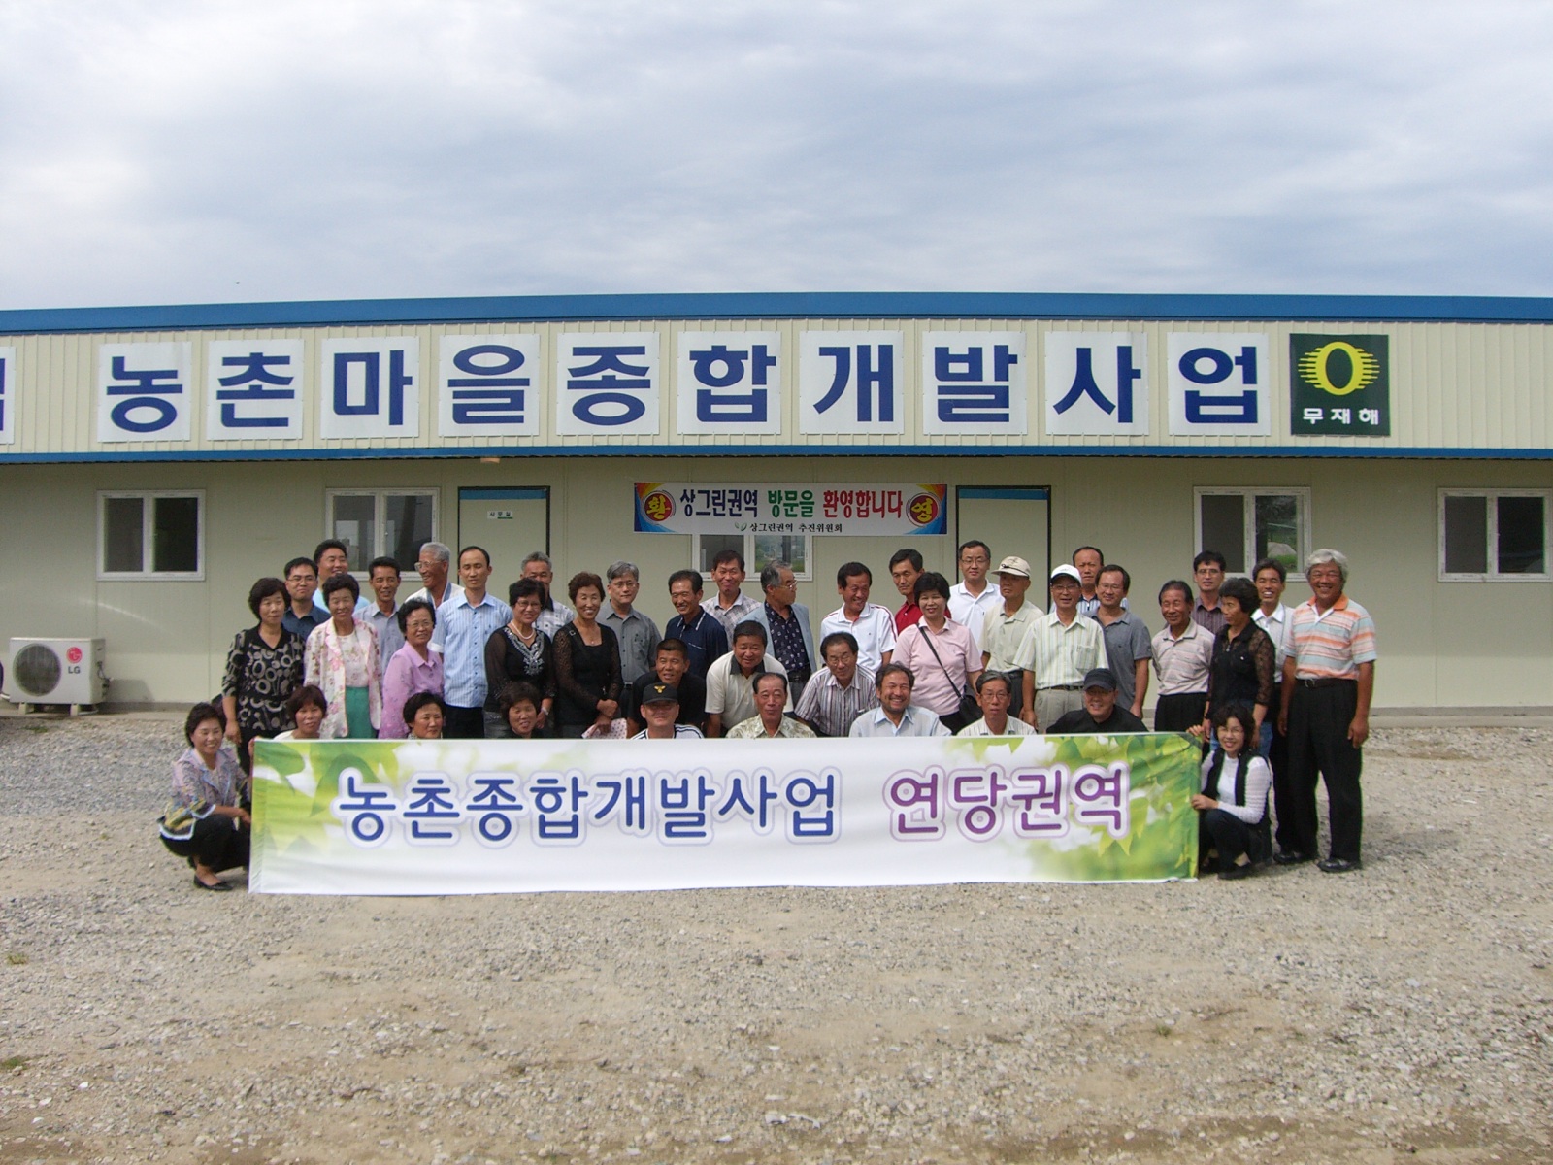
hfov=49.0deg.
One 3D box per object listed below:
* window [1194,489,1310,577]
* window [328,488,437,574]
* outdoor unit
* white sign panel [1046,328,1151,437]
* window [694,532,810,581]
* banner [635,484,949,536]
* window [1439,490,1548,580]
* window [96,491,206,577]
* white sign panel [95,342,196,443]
[{"bbox_3d":[4.498,-0.452,16.085,1.150,0.910,0.100,0,0,3],"label":"window"},{"bbox_3d":[-3.800,-0.463,16.481,1.130,0.900,0.100,0,0,3],"label":"window"},{"bbox_3d":[-6.800,0.860,16.200,0.840,0.660,0.330,0,0,3],"label":"outdoor unit"},{"bbox_3d":[2.799,-1.734,14.867,0.920,0.920,0.030,0,0,3],"label":"white sign panel"},{"bbox_3d":[-0.230,-0.455,16.311,1.180,0.910,0.100,0,0,3],"label":"window"},{"bbox_3d":[0.139,-0.705,16.233,3.000,0.500,0.030,0,0,3],"label":"banner"},{"bbox_3d":[6.743,-0.440,15.978,1.130,0.900,0.100,0,0,3],"label":"window"},{"bbox_3d":[-6.084,-0.458,16.590,1.110,0.900,0.100,0,0,3],"label":"window"},{"bbox_3d":[-5.649,-1.704,15.269,0.880,0.910,0.030,0,0,3],"label":"white sign panel"}]

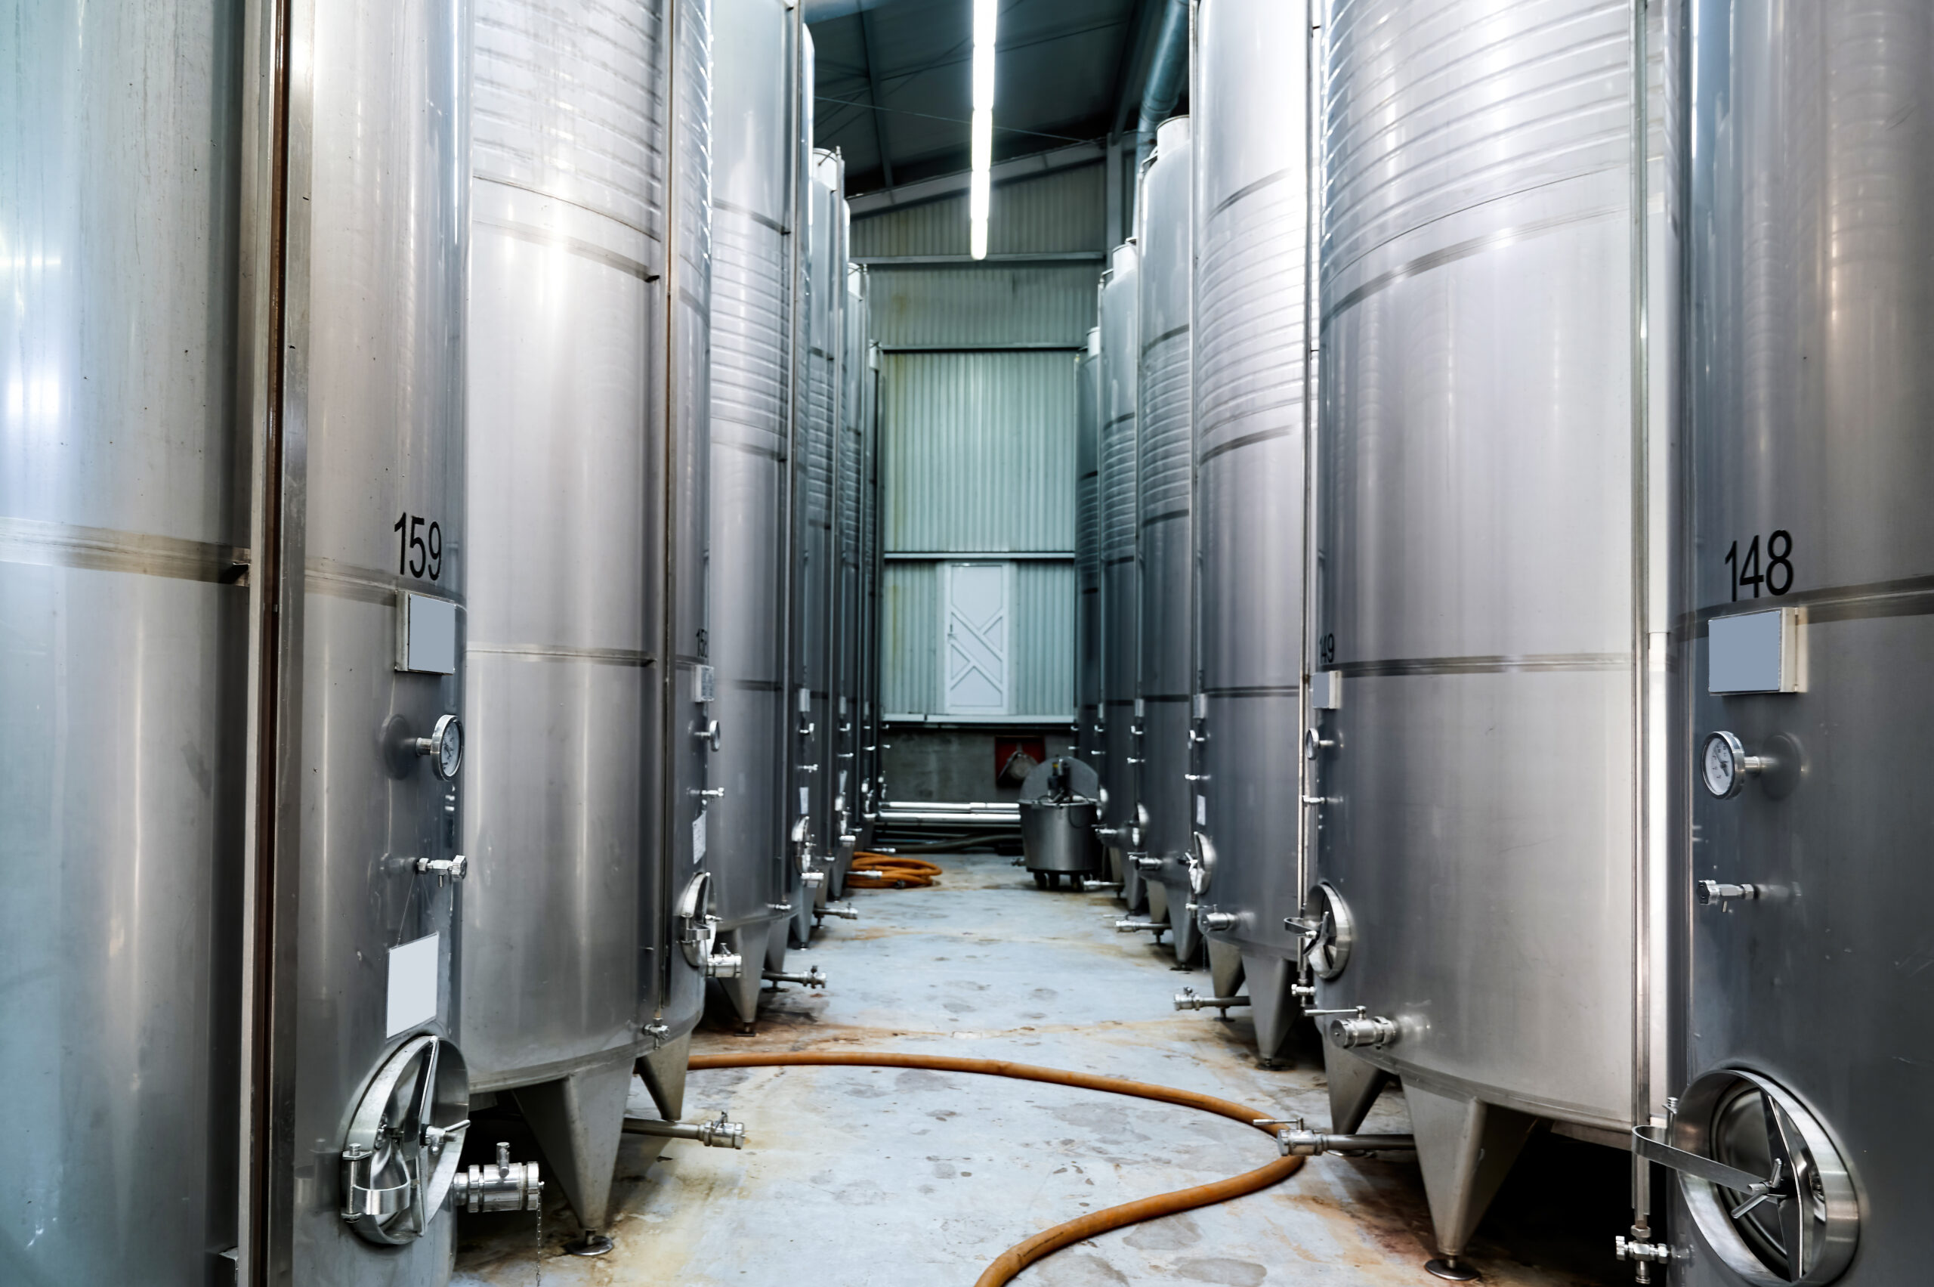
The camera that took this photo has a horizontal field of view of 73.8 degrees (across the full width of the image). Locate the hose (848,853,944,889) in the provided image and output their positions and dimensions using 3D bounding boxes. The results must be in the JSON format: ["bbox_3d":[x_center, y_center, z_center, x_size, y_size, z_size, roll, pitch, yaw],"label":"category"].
[{"bbox_3d":[-0.720,2.180,12.400,0.950,0.200,1.100,0,-2,0],"label":"hose"}]

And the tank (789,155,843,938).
[{"bbox_3d":[-2.000,-0.680,9.100,2.300,5.500,2.250,0,-2,0],"label":"tank"}]

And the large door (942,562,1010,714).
[{"bbox_3d":[0.114,-0.076,16.200,0.860,1.930,0.080,0,-2,4],"label":"large door"}]

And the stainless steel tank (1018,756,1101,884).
[{"bbox_3d":[0.890,1.690,12.200,0.770,1.240,0.780,0,-2,0],"label":"stainless steel tank"}]

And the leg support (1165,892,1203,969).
[{"bbox_3d":[1.390,1.820,8.200,0.230,0.510,0.230,3,-3,-45],"label":"leg support"}]

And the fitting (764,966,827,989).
[{"bbox_3d":[-0.950,1.810,7.000,0.380,0.130,0.100,0,-2,9],"label":"fitting"}]

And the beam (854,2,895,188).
[{"bbox_3d":[-0.975,-5.860,13.800,0.110,0.170,4.800,0,-2,0],"label":"beam"}]

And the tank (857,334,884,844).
[{"bbox_3d":[-2.000,-0.420,13.750,2.300,5.500,2.250,0,-2,0],"label":"tank"}]

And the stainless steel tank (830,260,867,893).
[{"bbox_3d":[-2.000,-0.550,11.450,2.300,5.500,2.250,0,-2,0],"label":"stainless steel tank"}]

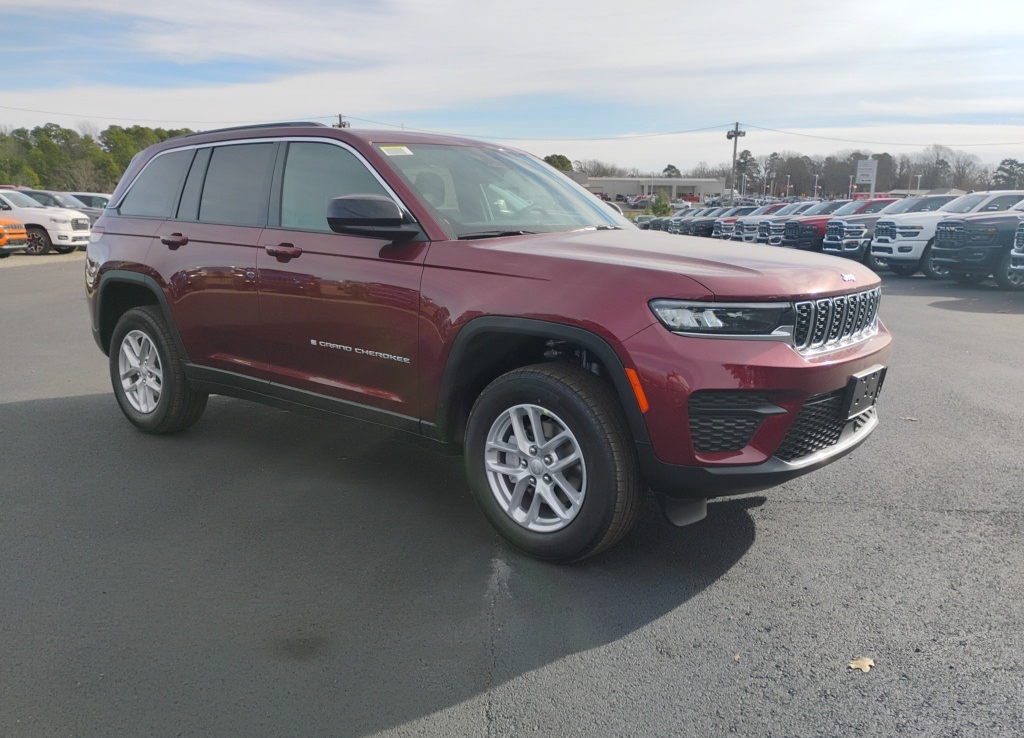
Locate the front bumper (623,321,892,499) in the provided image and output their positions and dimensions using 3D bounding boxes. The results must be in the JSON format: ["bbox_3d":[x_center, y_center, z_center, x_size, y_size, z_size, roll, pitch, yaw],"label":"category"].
[{"bbox_3d":[1.176,0.032,3.449,0.570,0.585,1.920,9,13,38],"label":"front bumper"}]

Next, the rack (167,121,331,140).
[{"bbox_3d":[-1.515,-1.317,4.618,1.500,0.070,0.060,9,13,38],"label":"rack"}]

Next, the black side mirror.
[{"bbox_3d":[-0.584,-0.639,3.498,0.280,0.195,0.260,-7,13,-36],"label":"black side mirror"}]

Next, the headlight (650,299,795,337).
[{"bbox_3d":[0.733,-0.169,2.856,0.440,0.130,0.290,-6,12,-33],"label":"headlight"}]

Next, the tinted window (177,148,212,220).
[{"bbox_3d":[-1.760,-1.037,4.621,0.220,0.420,0.060,9,-9,38],"label":"tinted window"}]

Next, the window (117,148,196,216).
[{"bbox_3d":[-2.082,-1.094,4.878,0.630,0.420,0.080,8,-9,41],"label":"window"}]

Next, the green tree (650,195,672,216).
[{"bbox_3d":[19.854,-21.779,110.000,2.800,3.500,2.800,1,10,0],"label":"green tree"}]

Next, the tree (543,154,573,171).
[{"bbox_3d":[11.107,-45.998,200.000,7.800,12.500,7.800,1,10,0],"label":"tree"}]

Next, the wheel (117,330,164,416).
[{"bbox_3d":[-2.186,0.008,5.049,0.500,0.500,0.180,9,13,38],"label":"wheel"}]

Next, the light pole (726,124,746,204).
[{"bbox_3d":[24.198,-21.949,90.000,2.100,9.600,0.900,4,10,14],"label":"light pole"}]

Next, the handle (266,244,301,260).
[{"bbox_3d":[-1.097,-0.567,3.981,0.255,0.070,0.060,9,13,38],"label":"handle"}]

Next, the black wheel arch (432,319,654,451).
[{"bbox_3d":[0.107,0.084,3.152,1.050,0.570,0.180,9,13,38],"label":"black wheel arch"}]

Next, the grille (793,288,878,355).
[{"bbox_3d":[1.310,-0.203,3.292,0.110,0.200,1.050,9,13,38],"label":"grille"}]

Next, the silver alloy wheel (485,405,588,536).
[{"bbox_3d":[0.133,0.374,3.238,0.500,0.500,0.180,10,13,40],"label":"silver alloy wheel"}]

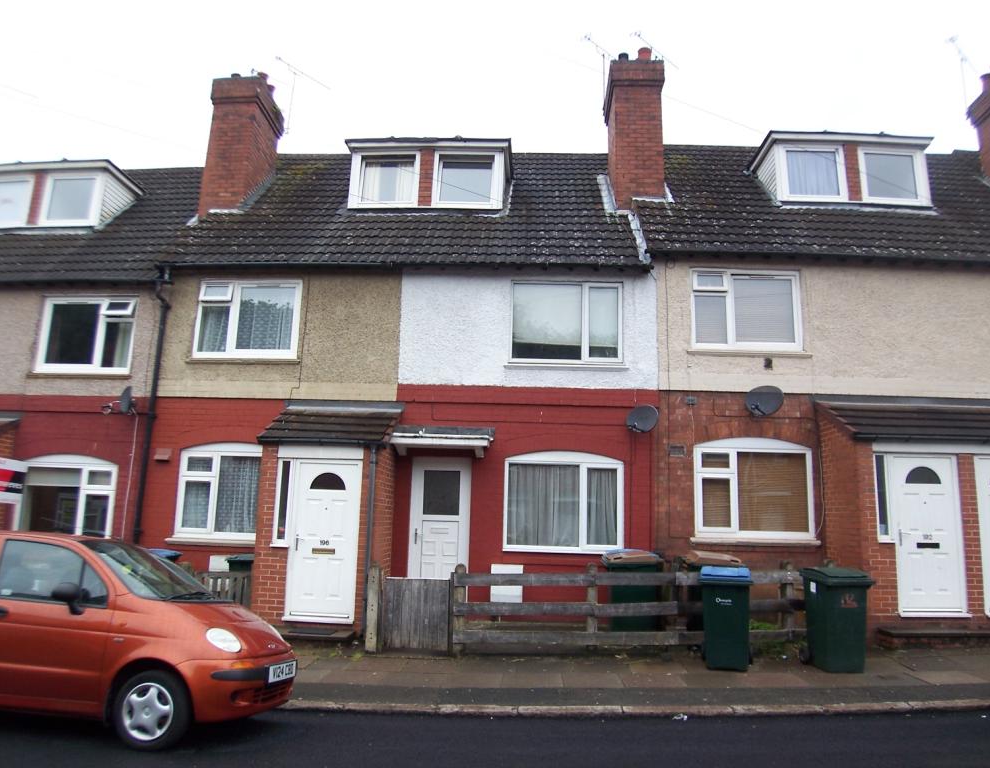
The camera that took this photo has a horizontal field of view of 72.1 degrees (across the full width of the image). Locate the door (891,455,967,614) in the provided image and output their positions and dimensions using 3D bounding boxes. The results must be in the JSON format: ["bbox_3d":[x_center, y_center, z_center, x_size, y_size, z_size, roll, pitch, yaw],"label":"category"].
[{"bbox_3d":[5.530,1.916,8.678,0.910,2.050,0.080,1,-10,3],"label":"door"}]

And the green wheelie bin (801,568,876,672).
[{"bbox_3d":[3.721,2.590,7.465,0.570,1.070,0.720,1,-10,3],"label":"green wheelie bin"}]

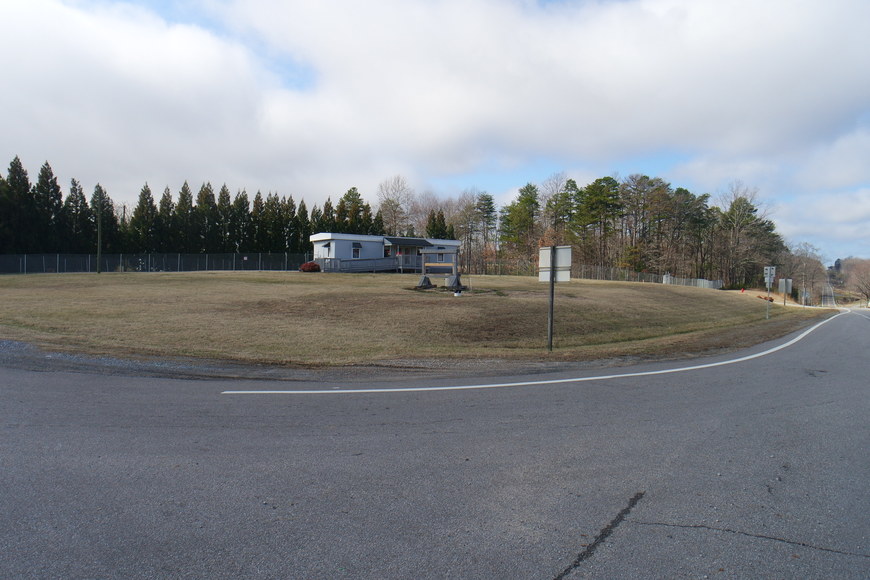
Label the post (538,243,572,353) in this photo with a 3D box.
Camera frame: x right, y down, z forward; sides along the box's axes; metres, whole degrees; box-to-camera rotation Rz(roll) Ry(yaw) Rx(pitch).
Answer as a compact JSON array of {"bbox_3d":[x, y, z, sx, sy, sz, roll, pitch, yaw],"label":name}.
[{"bbox_3d":[2.738,0.196,13.400,0.120,2.380,0.970,1,1,-34],"label":"post"}]

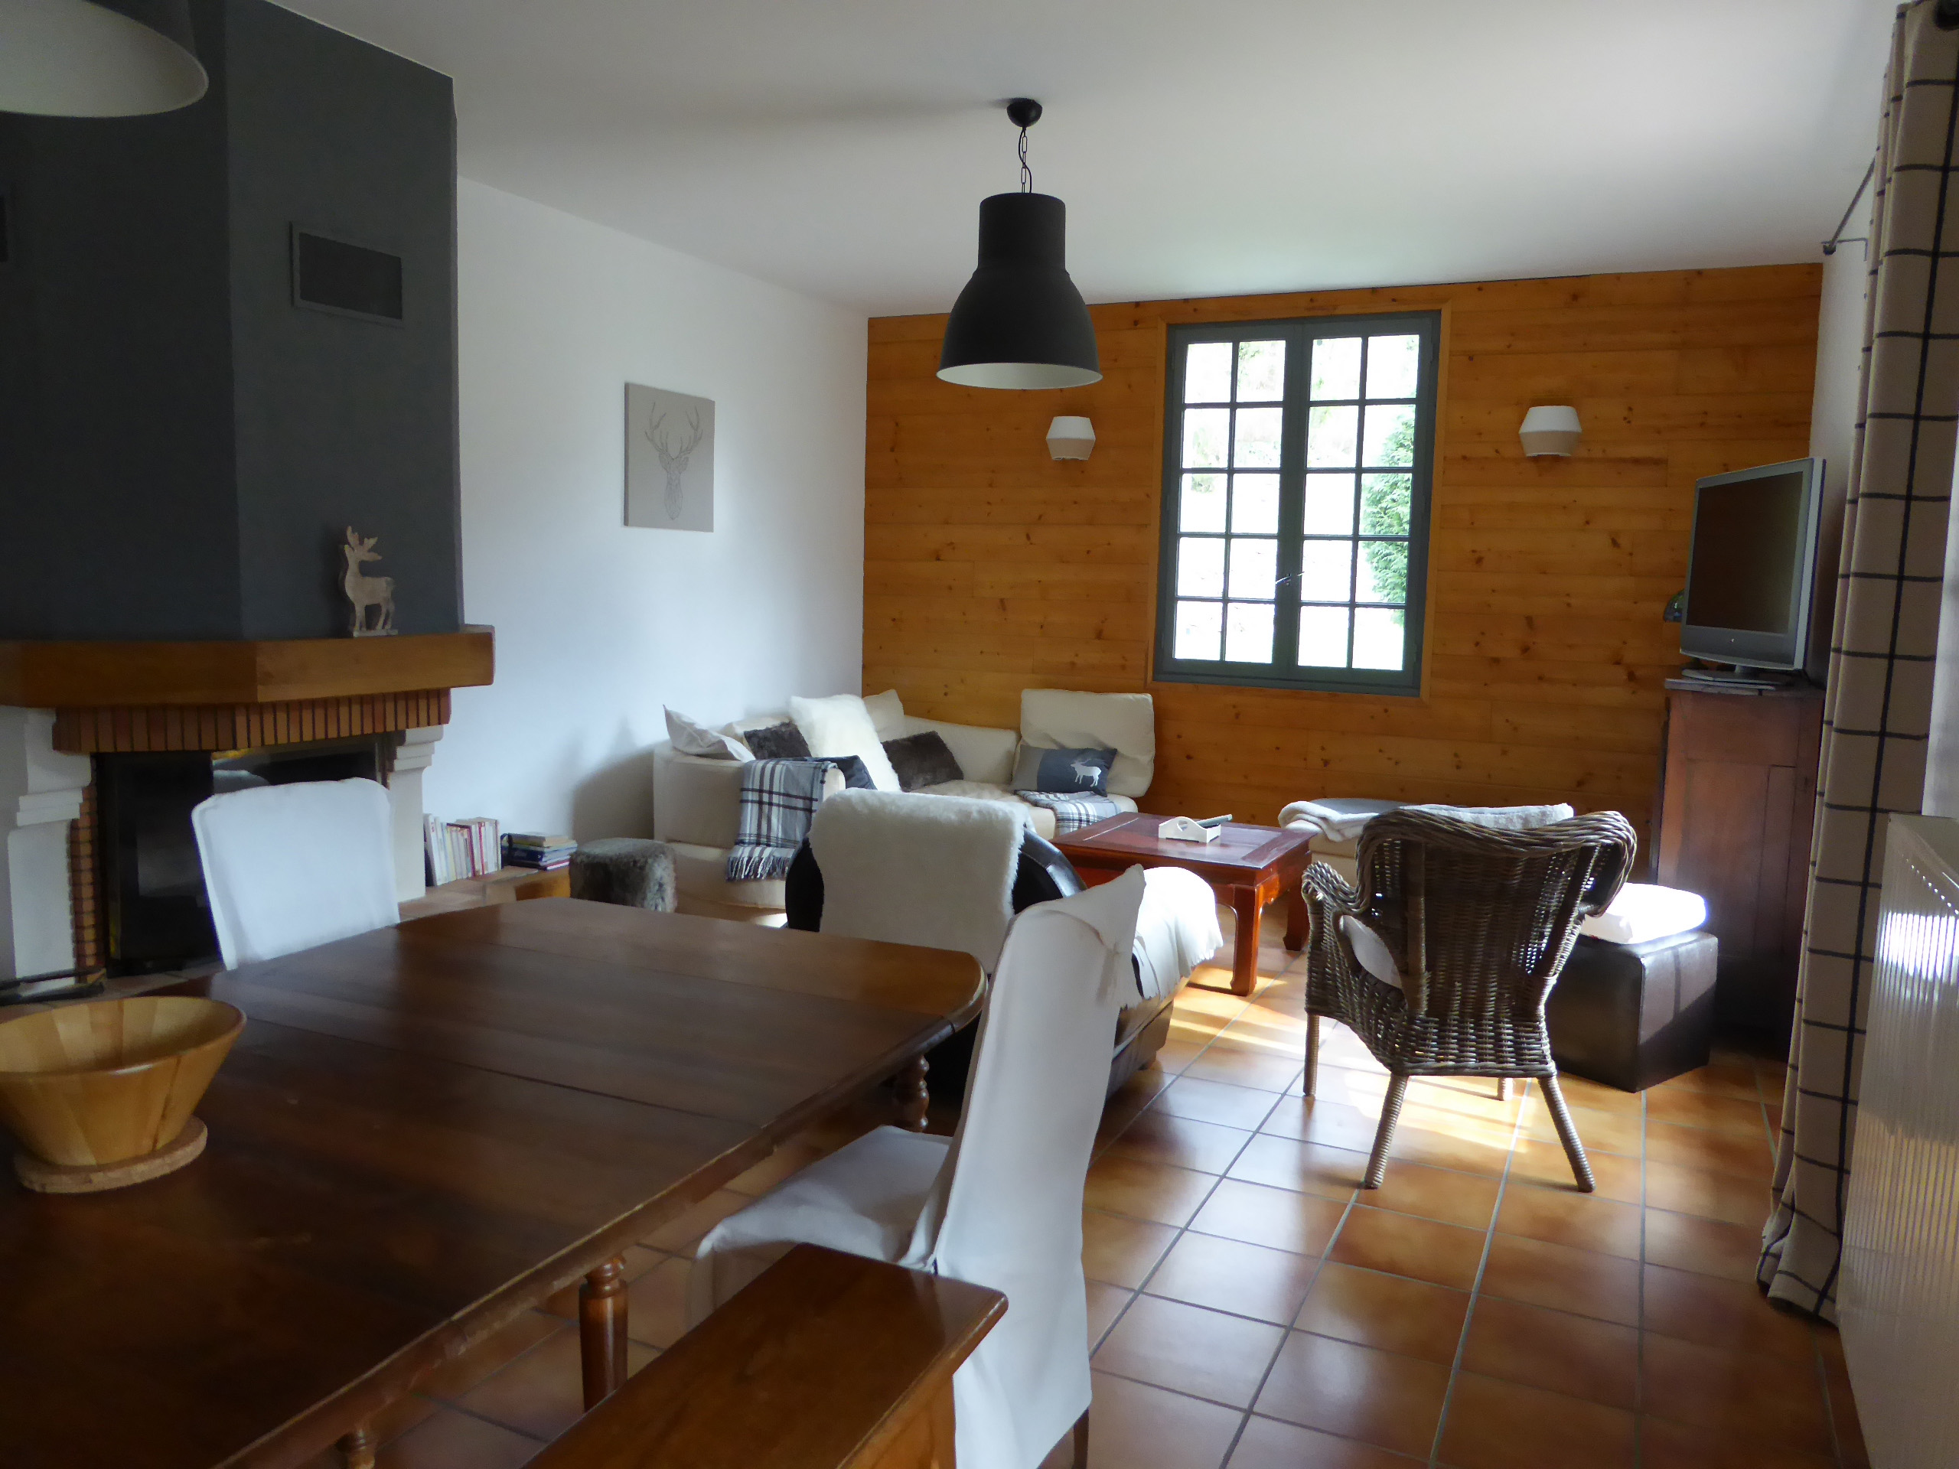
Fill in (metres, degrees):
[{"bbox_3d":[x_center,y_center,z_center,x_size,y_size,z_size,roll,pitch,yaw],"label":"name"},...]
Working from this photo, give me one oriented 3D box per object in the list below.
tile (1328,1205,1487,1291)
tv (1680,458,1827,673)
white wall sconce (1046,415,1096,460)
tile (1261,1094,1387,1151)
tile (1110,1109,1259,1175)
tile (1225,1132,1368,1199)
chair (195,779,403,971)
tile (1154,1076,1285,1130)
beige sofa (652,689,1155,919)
[{"bbox_3d":[0.940,1.122,3.087,0.298,0.012,0.298,4,7,25],"label":"tile"},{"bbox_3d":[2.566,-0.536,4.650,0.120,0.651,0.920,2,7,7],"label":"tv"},{"bbox_3d":[0.451,-1.470,7.004,0.240,0.210,0.110,5,8,25],"label":"white wall sconce"},{"bbox_3d":[0.930,1.044,3.772,0.298,0.012,0.298,4,7,25],"label":"tile"},{"bbox_3d":[0.515,1.044,3.596,0.295,0.010,0.295,4,7,25],"label":"tile"},{"bbox_3d":[0.789,1.064,3.467,0.295,0.010,0.295,4,7,25],"label":"tile"},{"bbox_3d":[-1.241,0.606,2.891,0.550,0.970,0.460,5,8,31],"label":"chair"},{"bbox_3d":[0.654,1.023,3.903,0.298,0.012,0.298,4,7,25],"label":"tile"},{"bbox_3d":[-0.193,0.249,6.545,1.857,0.853,1.796,5,8,25],"label":"beige sofa"}]

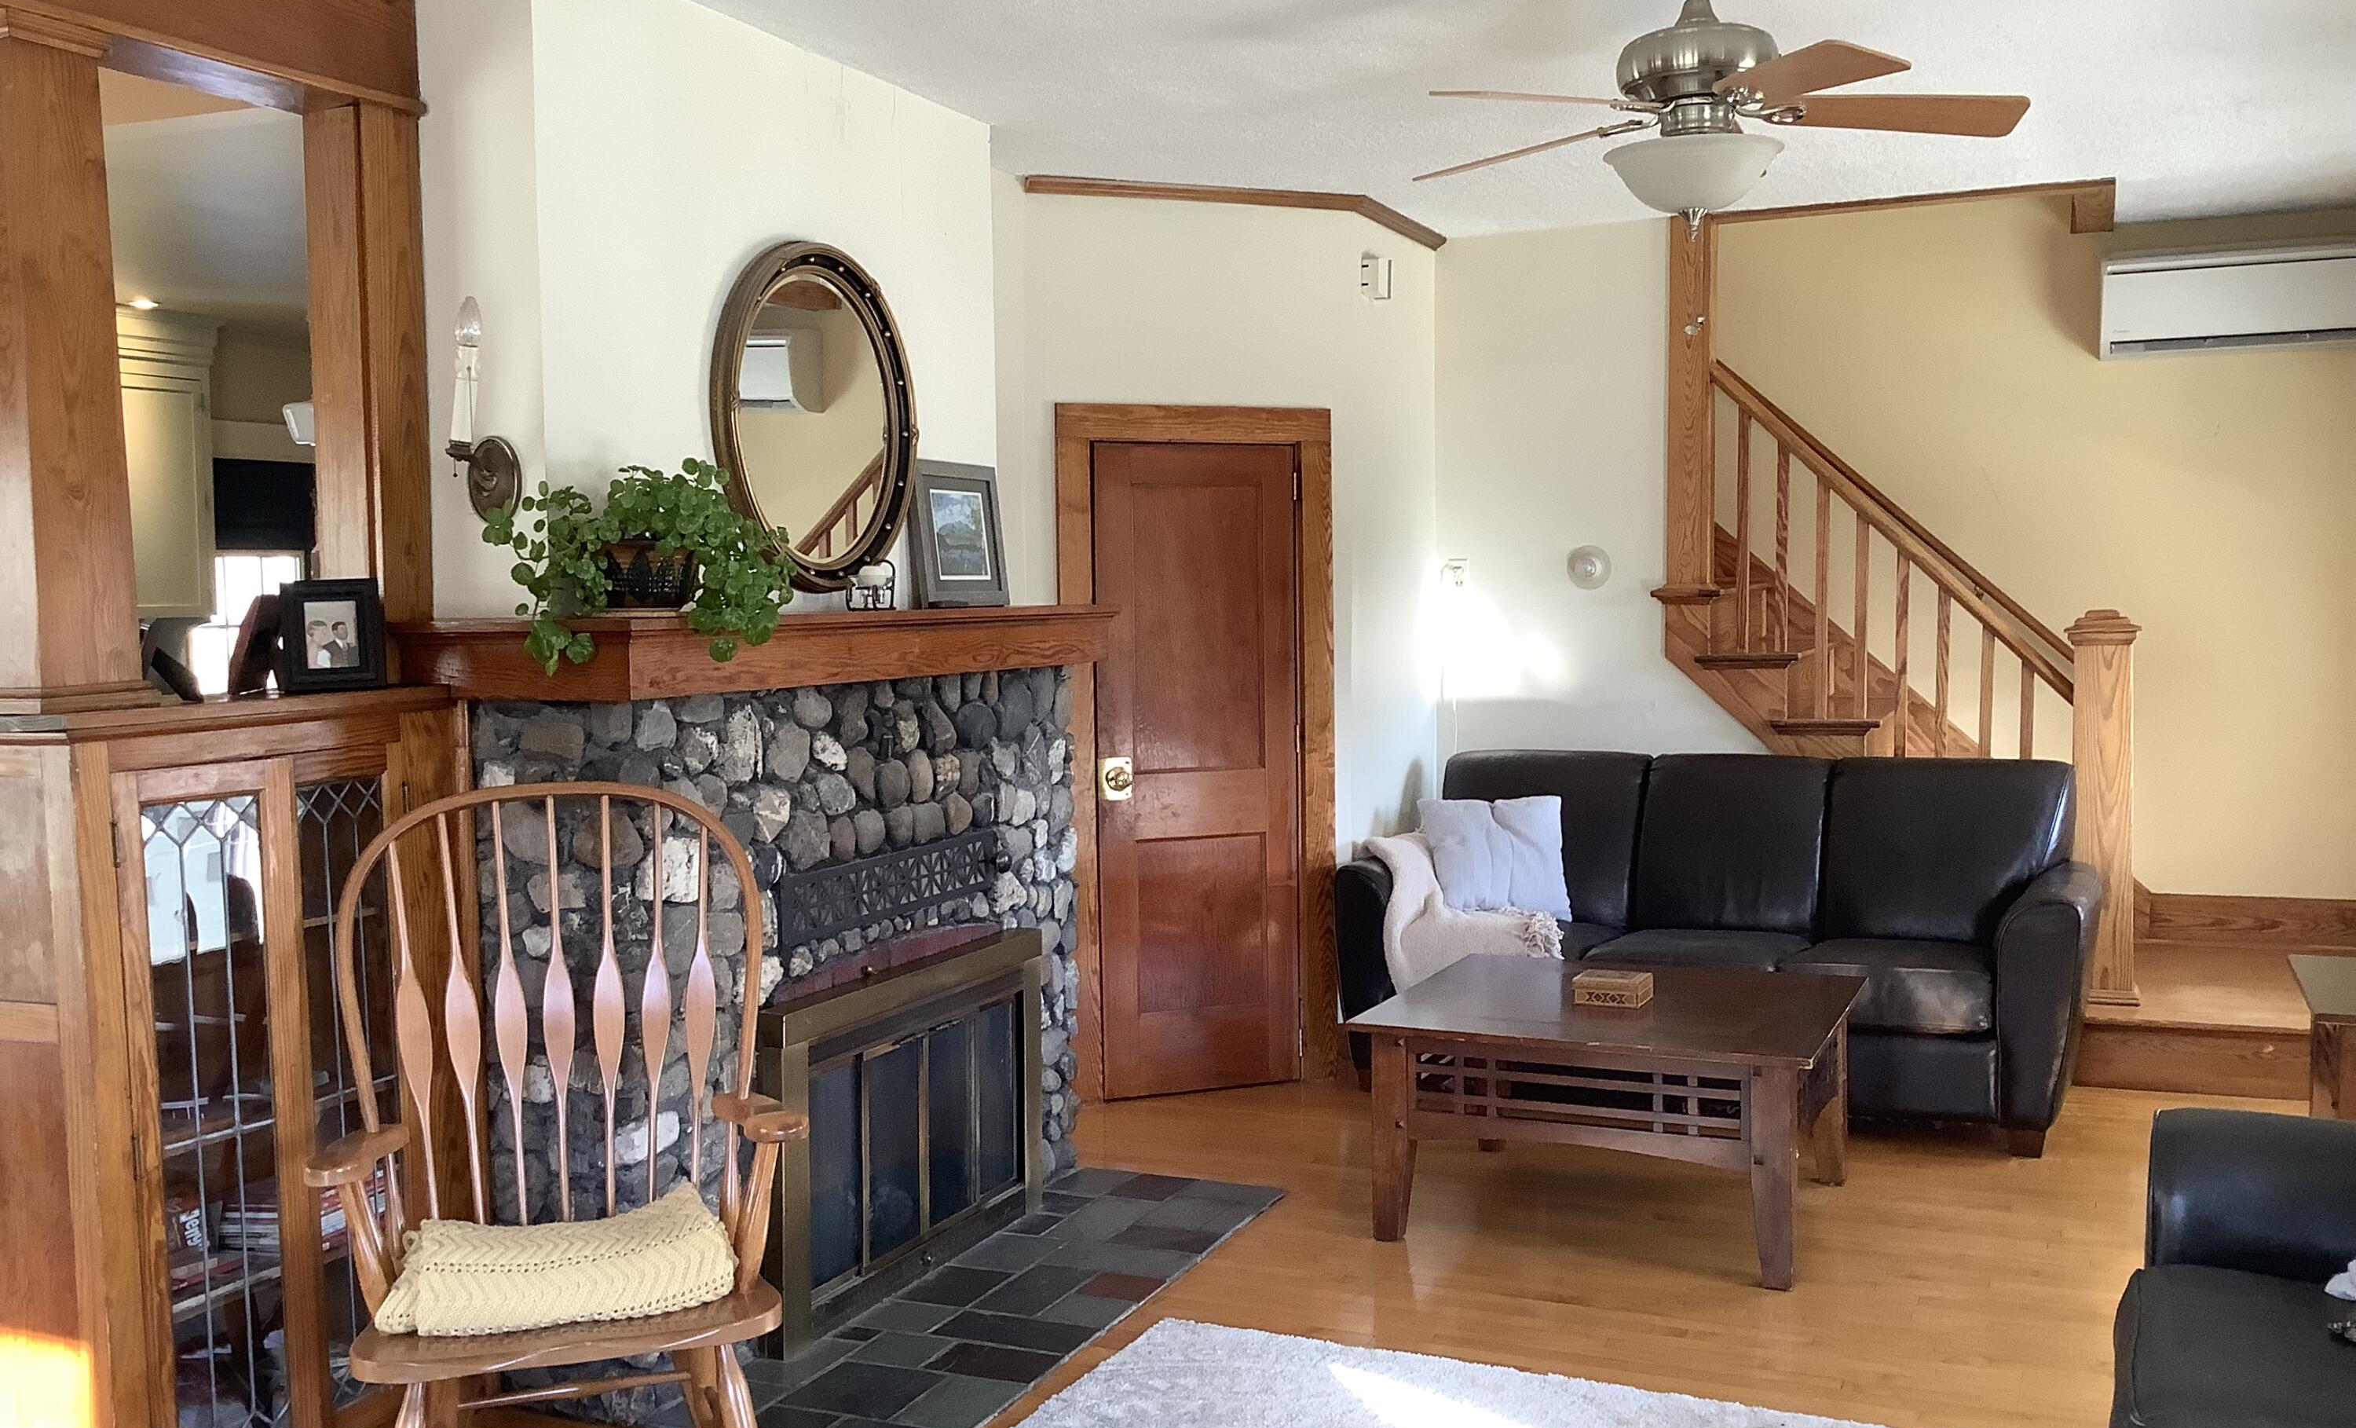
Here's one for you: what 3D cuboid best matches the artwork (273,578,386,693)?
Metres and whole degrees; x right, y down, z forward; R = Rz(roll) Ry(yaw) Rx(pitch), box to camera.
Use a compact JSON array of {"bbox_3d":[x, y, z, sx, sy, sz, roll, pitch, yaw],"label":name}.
[{"bbox_3d":[-1.442,-0.131,3.600,0.156,0.191,0.025,-3,-5,-28],"label":"artwork"}]

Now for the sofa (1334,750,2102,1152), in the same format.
[{"bbox_3d":[1.553,0.625,6.124,2.059,0.957,0.855,1,4,23],"label":"sofa"}]

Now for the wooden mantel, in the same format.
[{"bbox_3d":[-0.771,-0.155,4.635,0.495,0.140,1.995,1,4,23],"label":"wooden mantel"}]

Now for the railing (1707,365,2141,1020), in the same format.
[{"bbox_3d":[2.299,-0.126,6.529,1.263,1.965,0.195,1,4,23],"label":"railing"}]

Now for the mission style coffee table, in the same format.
[{"bbox_3d":[1.051,0.934,5.044,1.030,0.487,1.020,1,4,23],"label":"mission style coffee table"}]

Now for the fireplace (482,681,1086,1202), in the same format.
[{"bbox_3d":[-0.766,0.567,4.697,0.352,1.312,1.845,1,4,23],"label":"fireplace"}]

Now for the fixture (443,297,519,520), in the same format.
[{"bbox_3d":[-1.232,-0.527,3.690,0.117,0.390,0.100,1,4,23],"label":"fixture"}]

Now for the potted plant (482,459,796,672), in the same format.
[{"bbox_3d":[-0.965,-0.269,3.802,0.390,0.367,0.405,1,4,23],"label":"potted plant"}]

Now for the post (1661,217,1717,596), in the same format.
[{"bbox_3d":[1.644,-0.989,6.761,0.135,1.158,0.135,1,4,23],"label":"post"}]

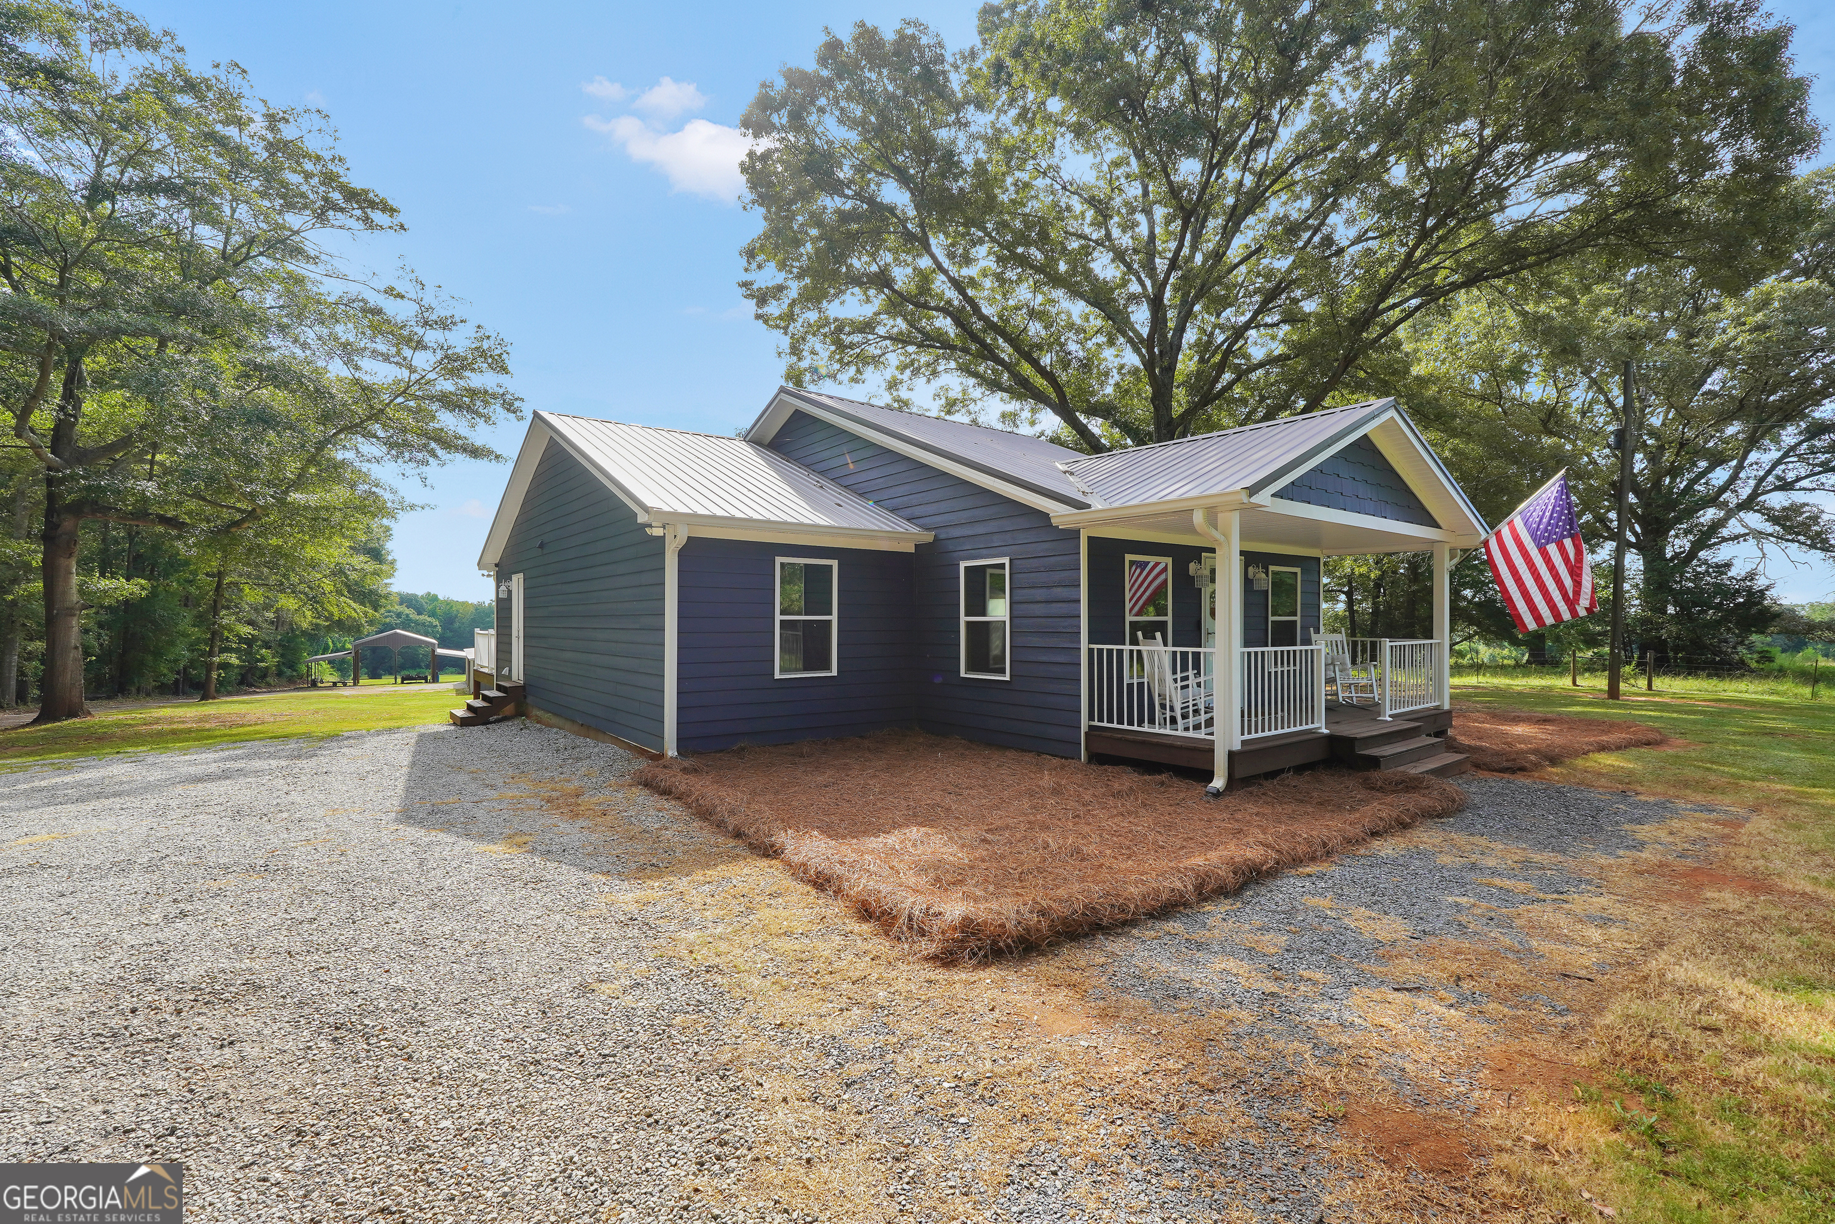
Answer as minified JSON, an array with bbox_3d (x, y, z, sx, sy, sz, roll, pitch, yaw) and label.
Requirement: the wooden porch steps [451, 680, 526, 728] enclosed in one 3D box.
[{"bbox_3d":[-8.204,1.724,14.560,1.050,0.675,1.170,1,-1,-39],"label":"wooden porch steps"}]

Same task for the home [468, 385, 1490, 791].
[{"bbox_3d":[-0.807,-1.032,13.886,10.170,5.780,16.100,1,-1,-39],"label":"home"}]

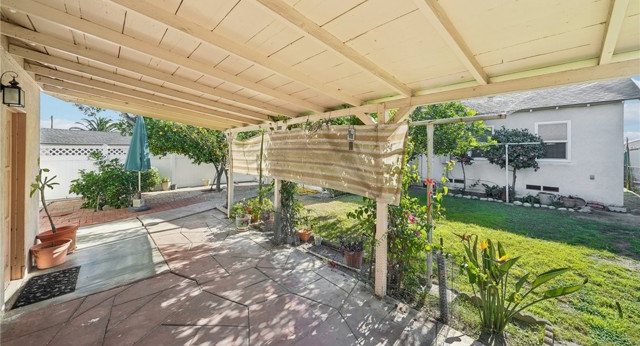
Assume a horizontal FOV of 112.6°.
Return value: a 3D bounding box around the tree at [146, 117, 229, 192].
[{"bbox_3d":[-5.236,-0.798,8.300,2.900,2.950,2.600,-2,4,-32],"label":"tree"}]

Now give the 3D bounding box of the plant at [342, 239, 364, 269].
[{"bbox_3d":[0.466,1.096,2.920,0.280,0.410,0.270,1,3,9],"label":"plant"}]

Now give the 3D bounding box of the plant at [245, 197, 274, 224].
[{"bbox_3d":[-1.348,0.836,4.750,0.600,0.620,0.500,-1,4,-16],"label":"plant"}]

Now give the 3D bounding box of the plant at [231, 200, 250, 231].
[{"bbox_3d":[-1.612,0.867,4.350,0.390,0.610,0.380,-1,4,-20],"label":"plant"}]

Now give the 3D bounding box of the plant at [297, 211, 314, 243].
[{"bbox_3d":[-0.264,0.941,3.750,0.310,0.560,0.290,0,3,-4],"label":"plant"}]

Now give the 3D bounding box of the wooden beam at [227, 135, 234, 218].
[{"bbox_3d":[-2.115,0.047,5.050,0.105,2.070,0.105,-3,5,-44],"label":"wooden beam"}]

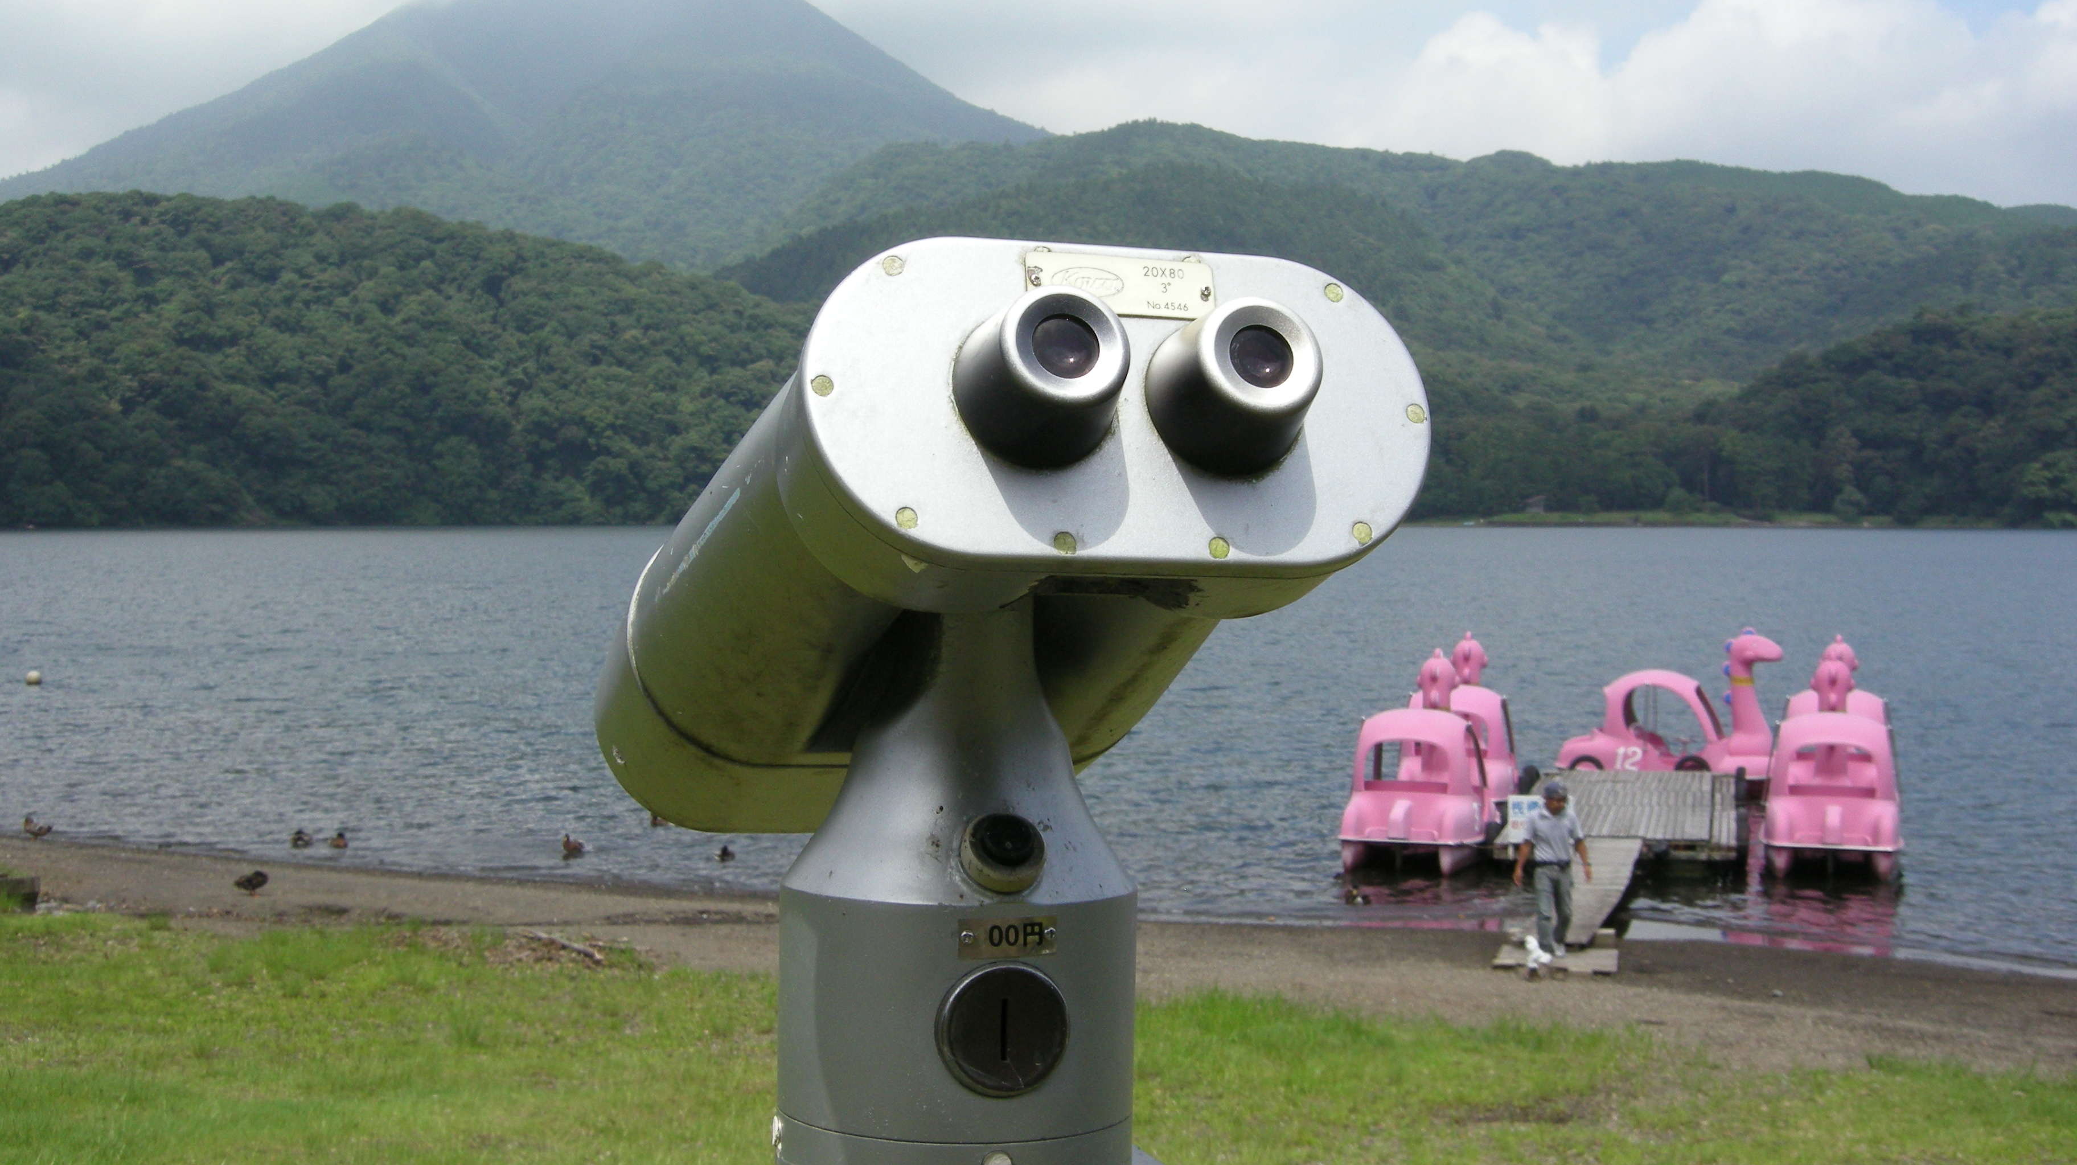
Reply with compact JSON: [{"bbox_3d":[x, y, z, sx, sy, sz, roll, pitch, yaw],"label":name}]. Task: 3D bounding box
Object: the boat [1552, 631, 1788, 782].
[{"bbox_3d":[9.839,1.978,38.200,3.400,2.550,1.680,0,2,16],"label":"boat"}]

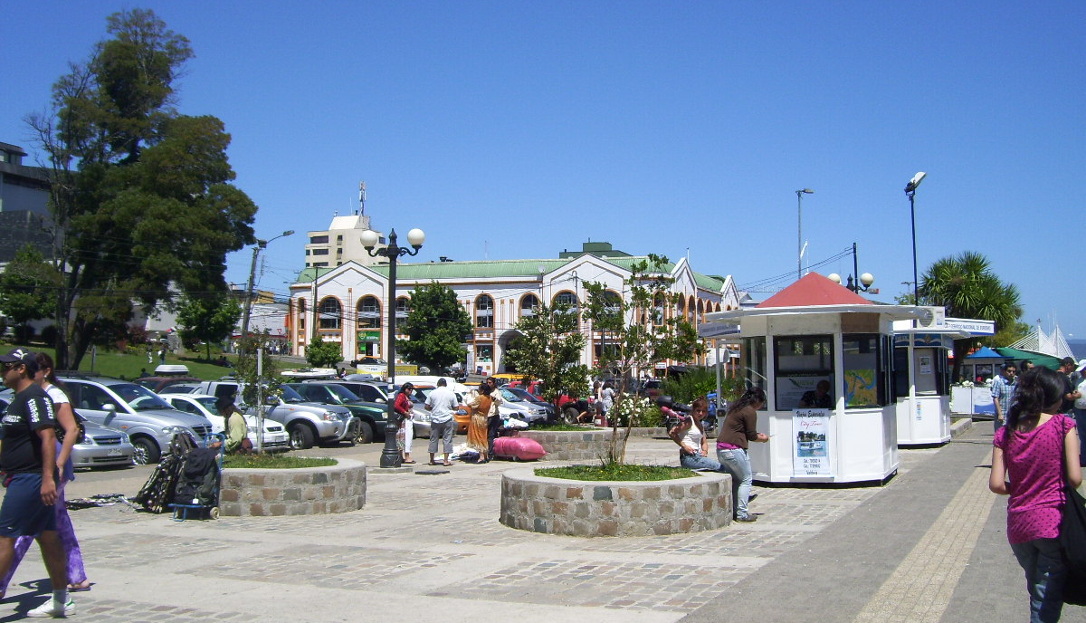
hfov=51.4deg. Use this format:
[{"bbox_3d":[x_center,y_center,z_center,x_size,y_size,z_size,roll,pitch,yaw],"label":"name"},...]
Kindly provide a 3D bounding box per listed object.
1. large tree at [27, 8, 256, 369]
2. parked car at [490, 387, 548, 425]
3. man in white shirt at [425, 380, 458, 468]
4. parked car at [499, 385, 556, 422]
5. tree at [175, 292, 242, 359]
[{"bbox_3d":[-25.600,-7.700,72.000,13.500,23.500,14.500,0,-3,0],"label":"large tree"},{"bbox_3d":[-2.129,3.708,43.843,4.200,1.440,1.680,-2,-4,22],"label":"parked car"},{"bbox_3d":[-1.950,2.130,21.800,0.580,1.680,0.380,-1,-3,12],"label":"man in white shirt"},{"bbox_3d":[-1.700,3.550,42.500,4.200,1.430,1.690,-2,-3,26],"label":"parked car"},{"bbox_3d":[-33.100,1.450,112.000,6.600,6.900,6.600,0,-3,0],"label":"tree"}]

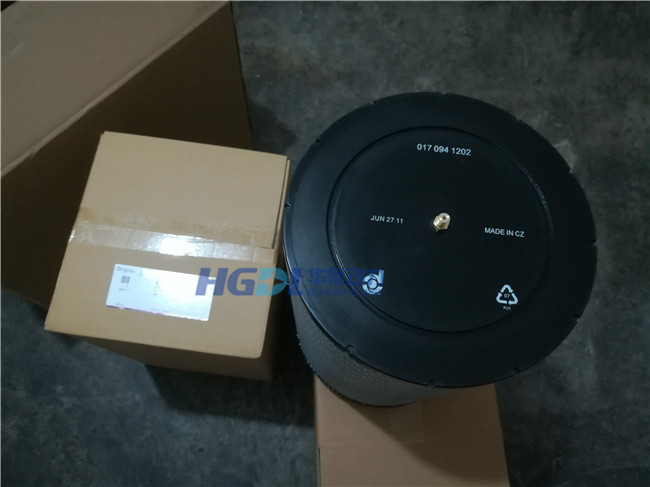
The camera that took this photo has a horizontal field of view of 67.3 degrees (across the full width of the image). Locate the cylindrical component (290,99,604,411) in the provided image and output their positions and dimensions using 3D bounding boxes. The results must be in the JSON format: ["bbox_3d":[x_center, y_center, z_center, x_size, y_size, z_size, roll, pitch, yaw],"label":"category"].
[{"bbox_3d":[0.146,0.076,0.919,0.420,0.575,0.420,6,69,0],"label":"cylindrical component"}]

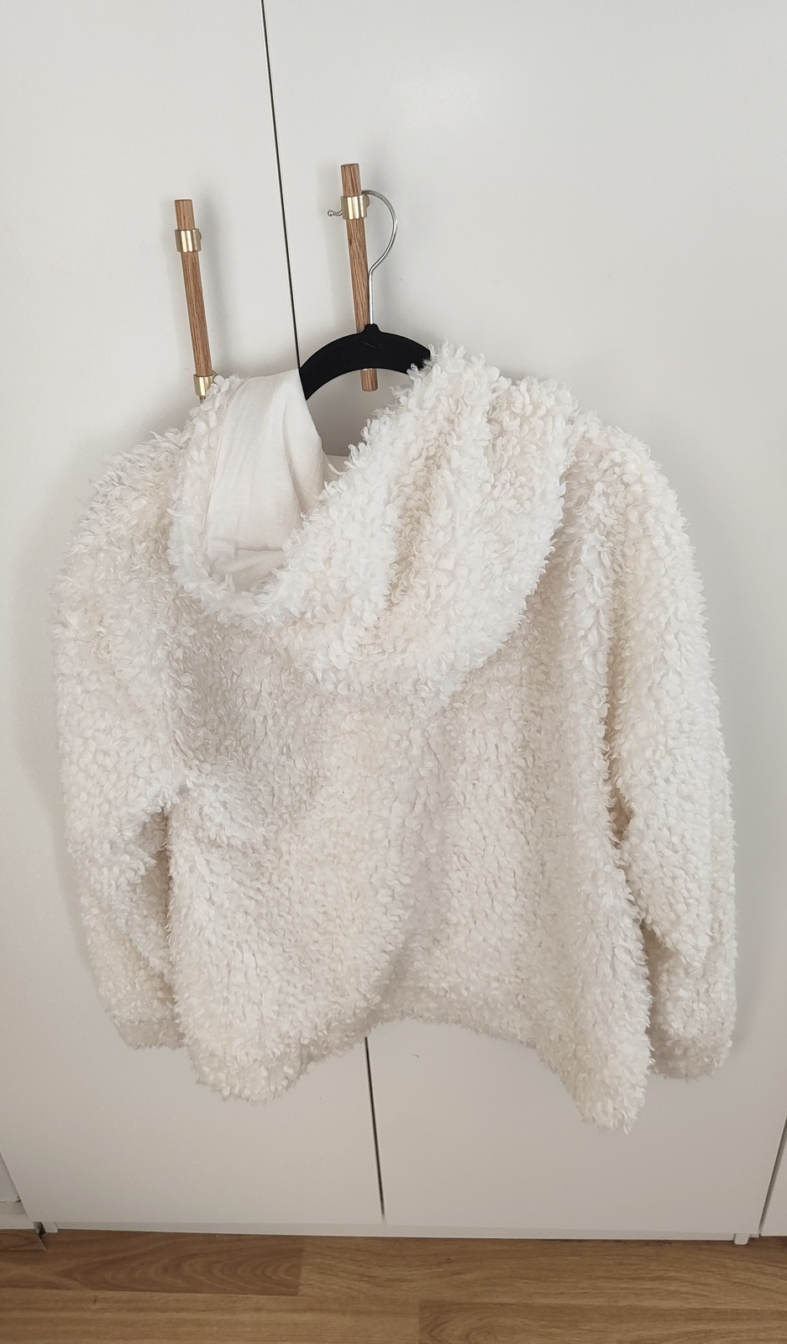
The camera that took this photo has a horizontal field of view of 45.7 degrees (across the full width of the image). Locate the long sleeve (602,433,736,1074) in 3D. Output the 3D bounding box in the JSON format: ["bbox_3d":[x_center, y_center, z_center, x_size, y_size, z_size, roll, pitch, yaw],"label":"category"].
[{"bbox_3d":[0.253,0.132,0.841,0.115,0.703,0.125,-10,29,9],"label":"long sleeve"}]

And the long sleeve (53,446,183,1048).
[{"bbox_3d":[-0.256,0.126,0.865,0.118,0.687,0.125,7,31,-1],"label":"long sleeve"}]

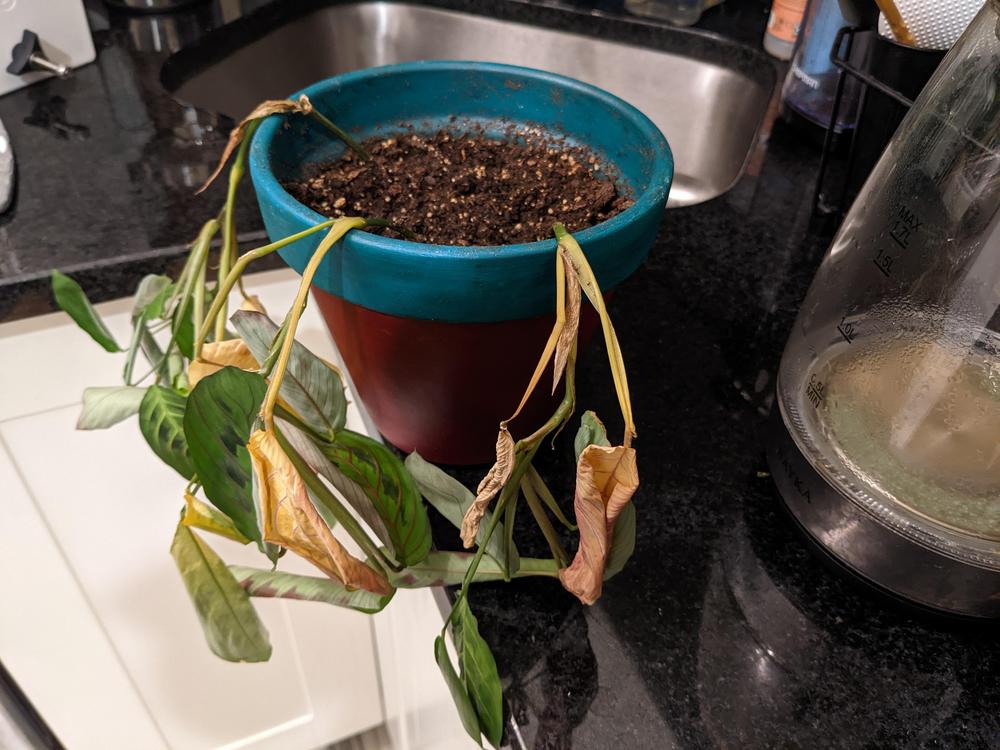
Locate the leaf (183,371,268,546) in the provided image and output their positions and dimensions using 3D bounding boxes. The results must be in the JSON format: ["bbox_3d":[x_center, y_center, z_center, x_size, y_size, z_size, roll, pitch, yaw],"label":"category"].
[{"bbox_3d":[-0.120,0.037,0.350,0.034,0.091,0.014,-13,28,-20],"label":"leaf"}]

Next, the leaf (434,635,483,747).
[{"bbox_3d":[-0.016,0.128,0.314,0.014,0.046,0.039,-24,49,-28],"label":"leaf"}]

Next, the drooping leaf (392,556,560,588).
[{"bbox_3d":[-0.011,0.091,0.357,0.074,0.012,0.016,-1,43,-4],"label":"drooping leaf"}]

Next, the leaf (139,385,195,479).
[{"bbox_3d":[-0.167,0.028,0.398,0.028,0.054,0.012,-23,32,-22],"label":"leaf"}]

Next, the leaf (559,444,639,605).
[{"bbox_3d":[0.036,0.051,0.269,0.027,0.074,0.028,-17,46,-22],"label":"leaf"}]

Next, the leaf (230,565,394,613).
[{"bbox_3d":[-0.092,0.104,0.381,0.084,0.017,0.018,3,41,14],"label":"leaf"}]

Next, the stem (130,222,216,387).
[{"bbox_3d":[-0.163,-0.037,0.393,0.021,0.092,0.021,22,23,-23],"label":"stem"}]

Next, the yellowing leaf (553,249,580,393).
[{"bbox_3d":[0.025,-0.020,0.297,0.010,0.061,0.009,2,32,5],"label":"yellowing leaf"}]

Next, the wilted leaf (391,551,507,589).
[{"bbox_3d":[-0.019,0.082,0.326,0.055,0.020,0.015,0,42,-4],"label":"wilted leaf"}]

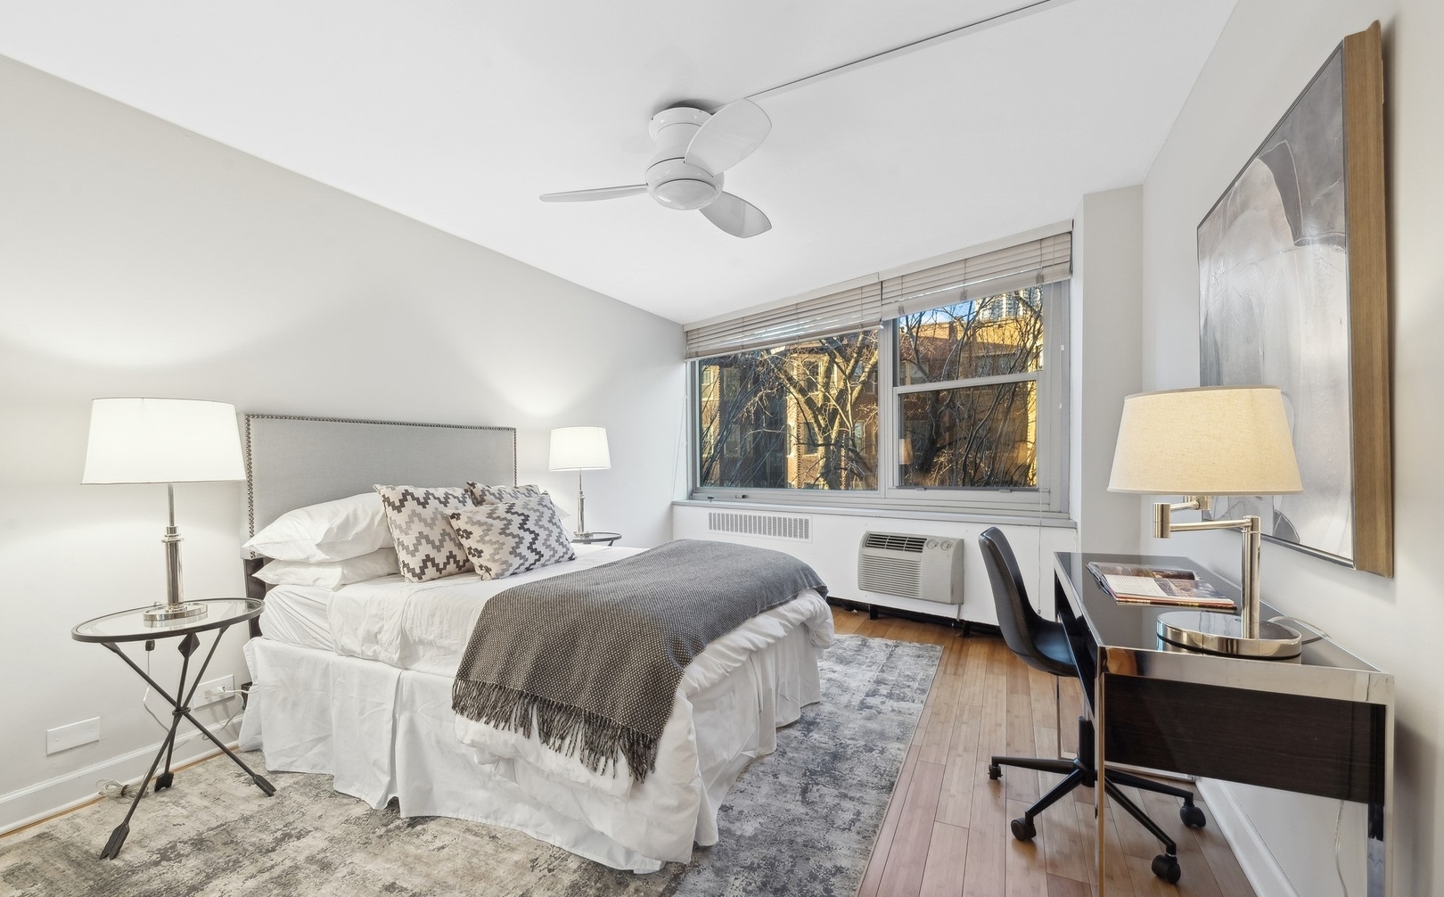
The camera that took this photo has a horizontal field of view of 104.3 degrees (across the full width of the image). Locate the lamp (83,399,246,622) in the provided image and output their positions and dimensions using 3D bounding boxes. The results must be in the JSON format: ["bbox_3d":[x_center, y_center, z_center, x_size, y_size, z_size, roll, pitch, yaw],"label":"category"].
[{"bbox_3d":[-1.810,0.198,1.850,0.380,0.705,0.380,-1,-1,27],"label":"lamp"}]

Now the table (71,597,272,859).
[{"bbox_3d":[-1.827,0.890,1.886,0.490,0.650,0.490,-2,-1,27],"label":"table"}]

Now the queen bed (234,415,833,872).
[{"bbox_3d":[-0.748,0.520,2.516,2.052,1.371,1.459,-2,-1,27],"label":"queen bed"}]

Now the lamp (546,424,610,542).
[{"bbox_3d":[-0.905,0.208,3.575,0.380,0.705,0.380,-1,-1,0],"label":"lamp"}]

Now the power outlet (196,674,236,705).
[{"bbox_3d":[-2.023,0.969,2.239,0.012,0.083,0.125,-1,-1,27],"label":"power outlet"}]

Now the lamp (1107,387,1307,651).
[{"bbox_3d":[0.938,0.129,1.075,0.285,0.491,0.325,-2,-1,27],"label":"lamp"}]

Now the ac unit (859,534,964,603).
[{"bbox_3d":[1.186,0.767,3.611,0.110,0.395,0.680,0,-1,-45],"label":"ac unit"}]

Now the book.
[{"bbox_3d":[1.157,0.364,1.511,0.245,0.034,0.467,-2,-1,27],"label":"book"}]

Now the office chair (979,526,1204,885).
[{"bbox_3d":[1.151,0.724,1.783,0.600,0.868,0.560,-1,-1,34],"label":"office chair"}]

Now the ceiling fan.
[{"bbox_3d":[-0.145,-1.131,2.339,1.026,0.353,0.992,-2,-1,27],"label":"ceiling fan"}]

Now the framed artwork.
[{"bbox_3d":[1.269,-0.233,1.306,0.048,0.899,0.839,-1,-1,27],"label":"framed artwork"}]

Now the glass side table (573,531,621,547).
[{"bbox_3d":[-0.908,0.907,3.682,0.490,0.650,0.490,-2,-1,27],"label":"glass side table"}]

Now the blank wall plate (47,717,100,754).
[{"bbox_3d":[-2.195,0.974,1.901,0.009,0.079,0.121,-1,-1,27],"label":"blank wall plate"}]

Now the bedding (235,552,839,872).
[{"bbox_3d":[-0.713,0.846,2.501,1.995,0.718,1.459,-2,-1,27],"label":"bedding"}]

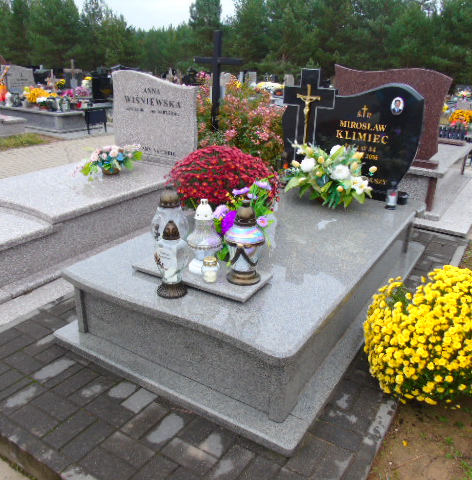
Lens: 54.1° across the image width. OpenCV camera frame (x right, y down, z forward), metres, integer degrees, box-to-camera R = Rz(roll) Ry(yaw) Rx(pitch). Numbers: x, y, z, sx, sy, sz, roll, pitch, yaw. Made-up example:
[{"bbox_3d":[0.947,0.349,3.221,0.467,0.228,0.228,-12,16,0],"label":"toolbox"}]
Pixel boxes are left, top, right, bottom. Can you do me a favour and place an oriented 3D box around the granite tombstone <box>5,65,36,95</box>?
[{"bbox_3d":[-4.105,-2.981,8.850,0.120,0.700,0.680,15,26,29],"label":"granite tombstone"}]

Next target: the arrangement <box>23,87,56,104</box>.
[{"bbox_3d":[-3.562,-2.604,8.357,0.450,0.360,0.520,15,26,29],"label":"arrangement"}]

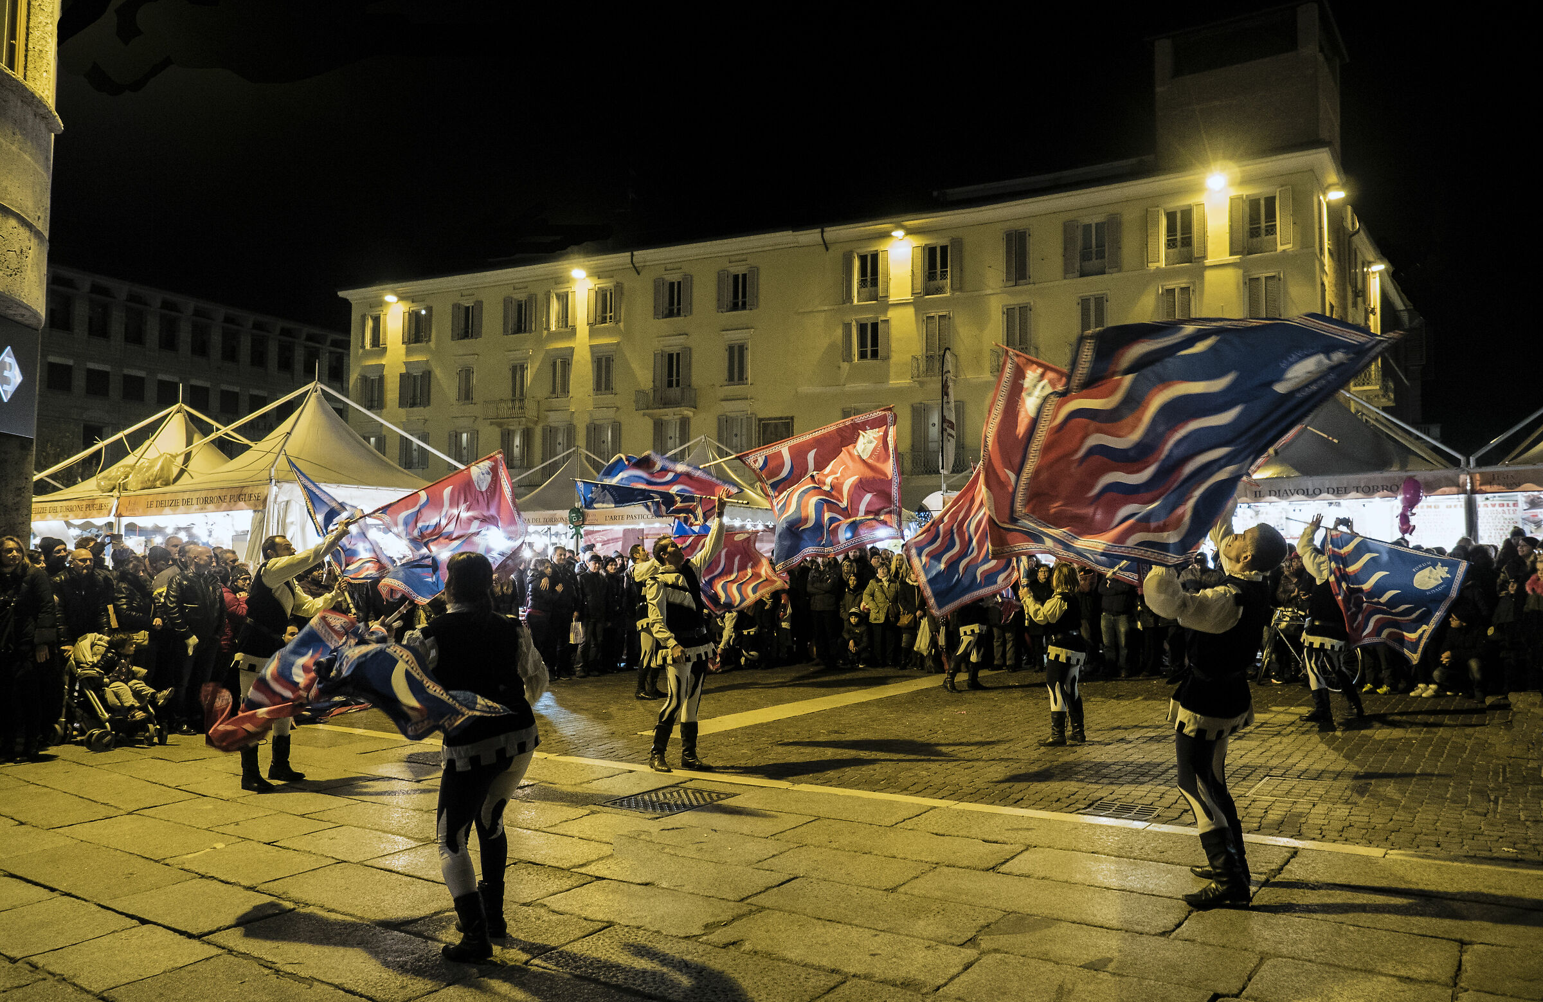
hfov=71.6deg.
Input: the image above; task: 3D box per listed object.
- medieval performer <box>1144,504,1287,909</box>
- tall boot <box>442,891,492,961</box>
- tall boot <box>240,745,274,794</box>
[{"bbox_3d":[2.120,0.943,5.120,0.660,1.860,0.560,-1,-3,21],"label":"medieval performer"},{"bbox_3d":[-1.214,1.697,4.314,0.235,0.260,0.105,-1,-4,21],"label":"tall boot"},{"bbox_3d":[-3.532,1.834,7.350,0.270,0.350,0.120,-1,-4,30],"label":"tall boot"}]

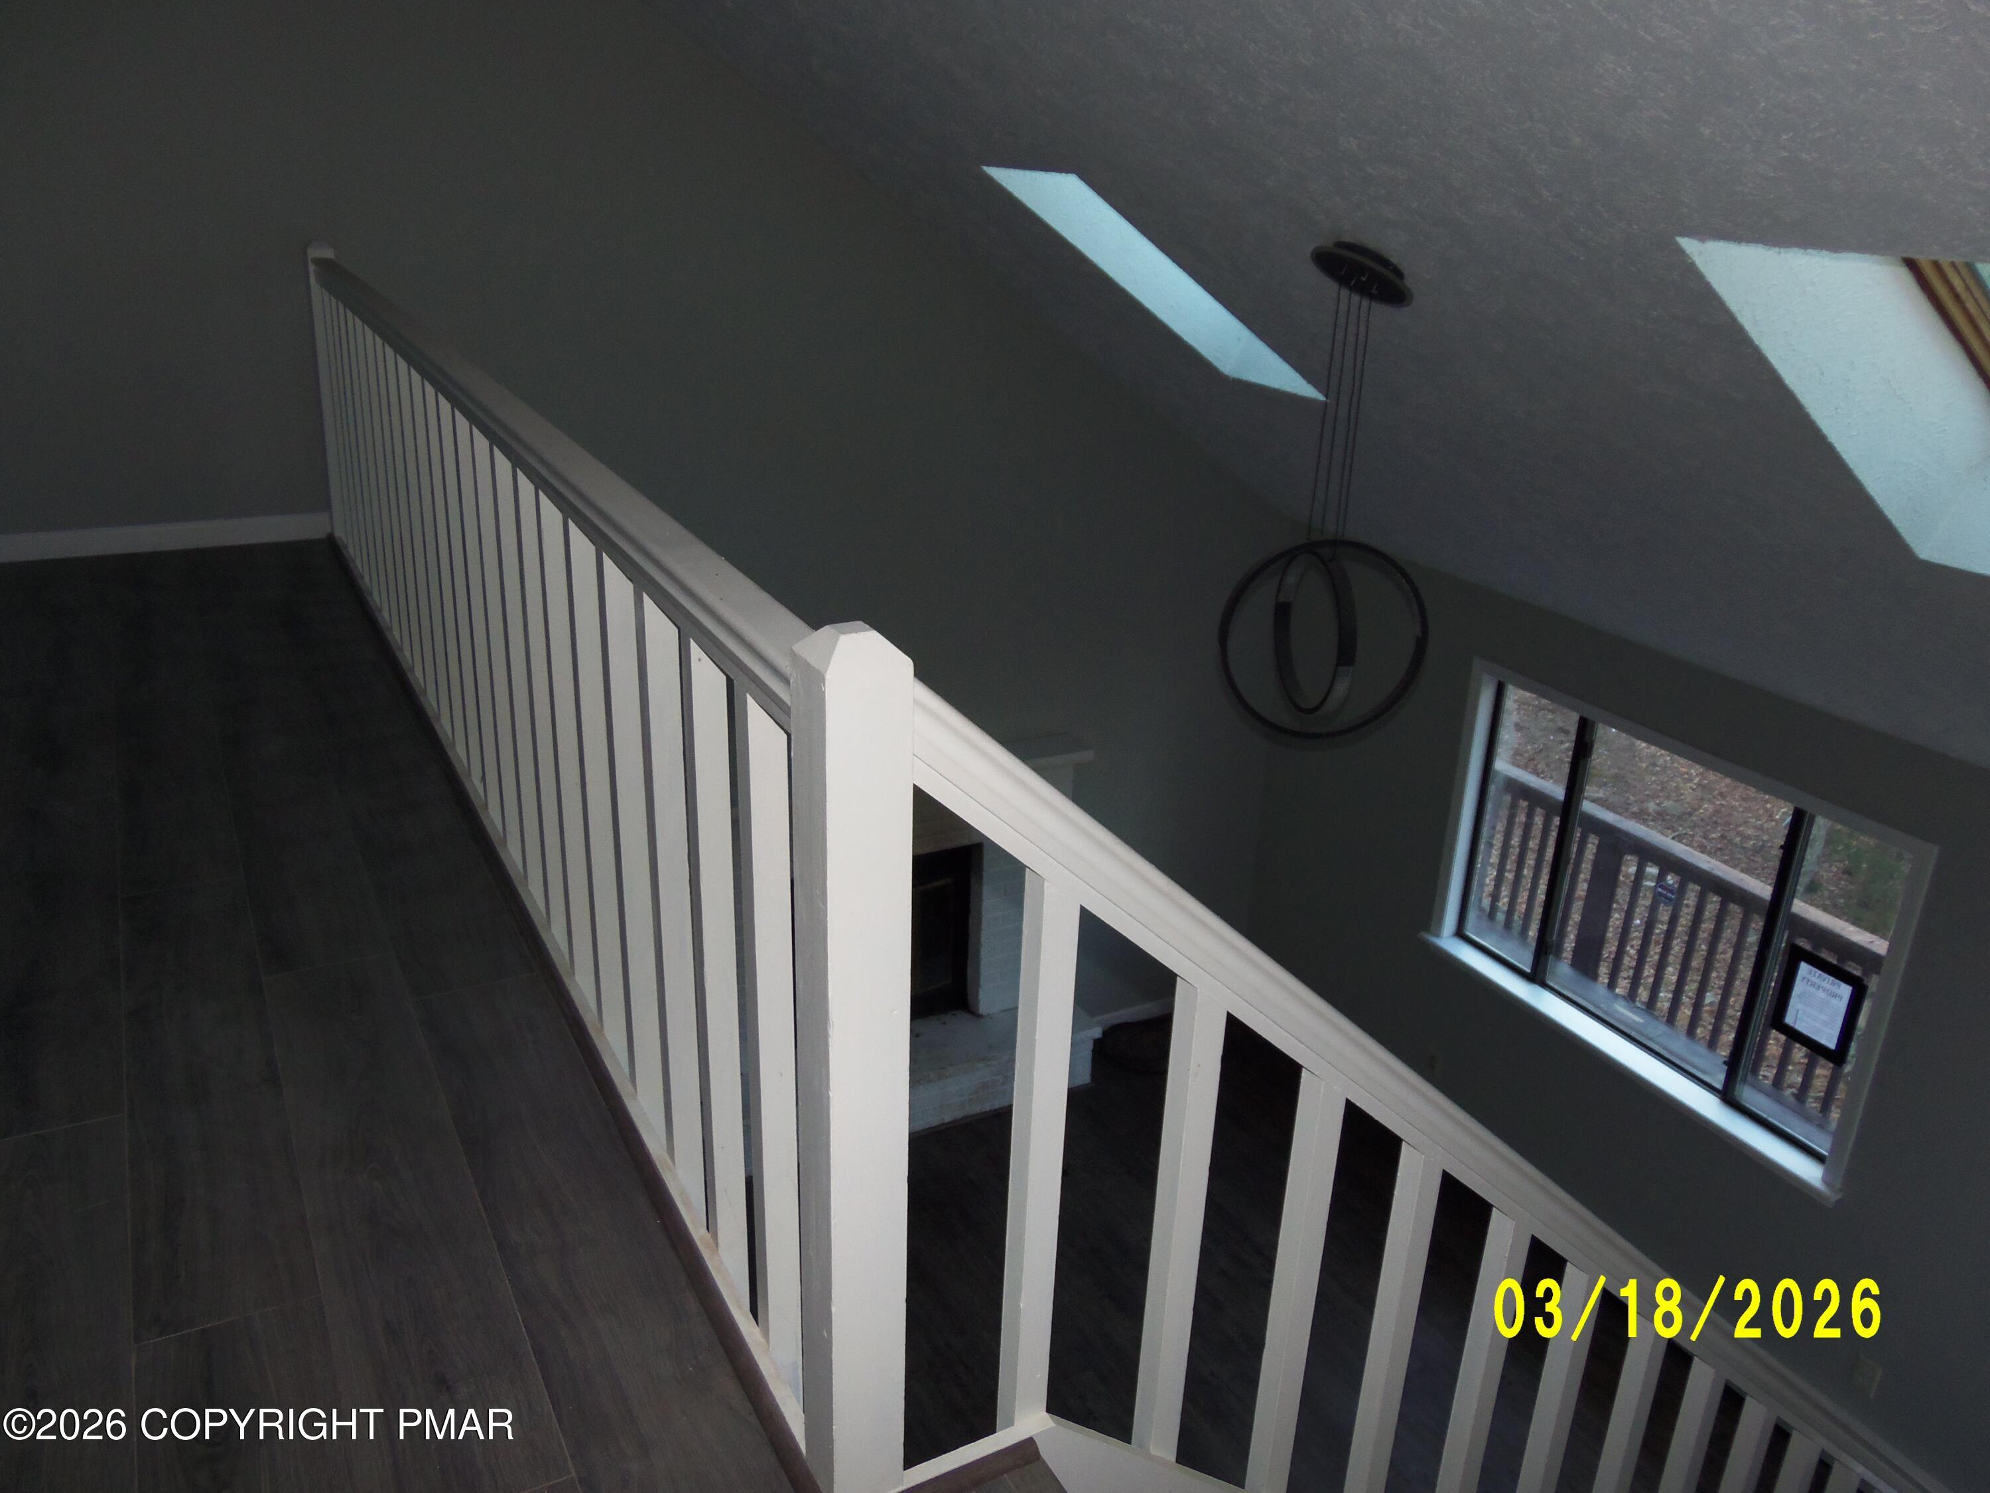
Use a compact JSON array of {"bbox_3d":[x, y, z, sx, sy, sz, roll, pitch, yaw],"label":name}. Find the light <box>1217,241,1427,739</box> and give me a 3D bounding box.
[{"bbox_3d":[0.845,-0.594,3.714,0.520,1.240,0.420,7,23,12],"label":"light"}]

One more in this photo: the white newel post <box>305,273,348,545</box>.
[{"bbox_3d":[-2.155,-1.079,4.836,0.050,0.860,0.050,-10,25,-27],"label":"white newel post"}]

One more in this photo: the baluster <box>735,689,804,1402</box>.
[{"bbox_3d":[-0.246,0.365,1.649,0.040,0.920,0.040,-10,25,-27],"label":"baluster"}]

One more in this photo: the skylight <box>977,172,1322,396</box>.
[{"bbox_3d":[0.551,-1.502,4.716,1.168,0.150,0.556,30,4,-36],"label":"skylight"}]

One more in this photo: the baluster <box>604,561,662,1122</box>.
[{"bbox_3d":[-0.499,0.178,2.081,0.040,0.920,0.040,-10,25,-27],"label":"baluster"}]

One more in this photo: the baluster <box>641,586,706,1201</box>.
[{"bbox_3d":[-0.416,0.239,1.940,0.040,0.920,0.040,-10,25,-27],"label":"baluster"}]

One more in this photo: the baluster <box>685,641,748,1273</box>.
[{"bbox_3d":[-0.331,0.302,1.794,0.040,0.920,0.040,-10,25,-27],"label":"baluster"}]

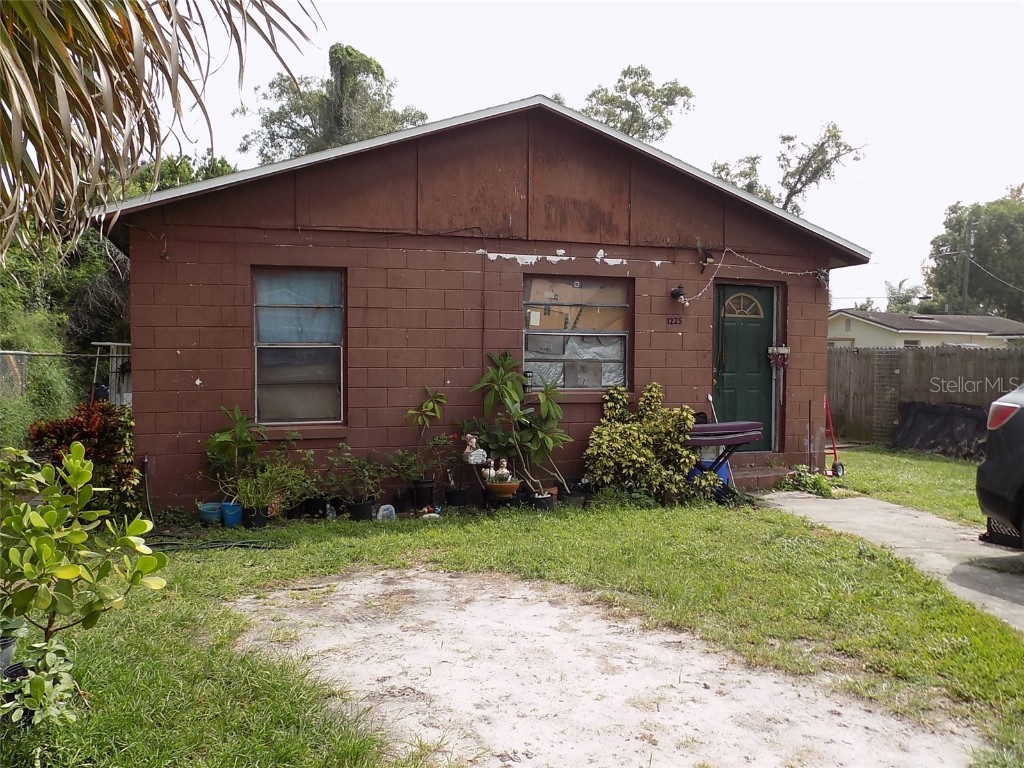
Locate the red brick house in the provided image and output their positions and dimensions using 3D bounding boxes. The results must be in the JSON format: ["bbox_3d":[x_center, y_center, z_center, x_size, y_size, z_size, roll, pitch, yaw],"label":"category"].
[{"bbox_3d":[-1.301,-0.994,13.308,8.534,4.277,10.400,0,2,-18],"label":"red brick house"}]

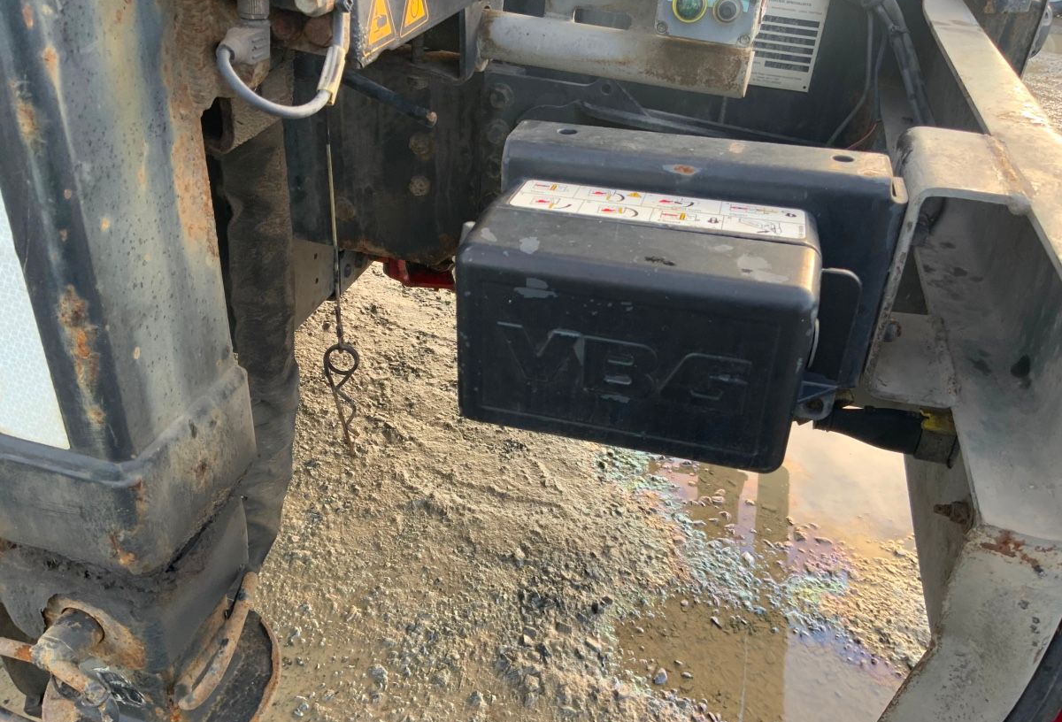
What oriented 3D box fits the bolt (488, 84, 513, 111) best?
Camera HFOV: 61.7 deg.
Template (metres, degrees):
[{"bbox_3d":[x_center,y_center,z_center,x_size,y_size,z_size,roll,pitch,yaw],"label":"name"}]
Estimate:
[{"bbox_3d":[-0.042,-0.361,1.215,0.034,0.034,0.019,9,30,13],"label":"bolt"}]

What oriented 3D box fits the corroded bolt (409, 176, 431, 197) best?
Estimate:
[{"bbox_3d":[-0.133,-0.208,1.064,0.026,0.026,0.015,9,30,13],"label":"corroded bolt"}]

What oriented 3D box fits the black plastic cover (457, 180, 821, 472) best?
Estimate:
[{"bbox_3d":[0.103,-0.046,0.819,0.285,0.162,0.205,9,30,13],"label":"black plastic cover"}]

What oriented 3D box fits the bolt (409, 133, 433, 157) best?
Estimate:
[{"bbox_3d":[-0.129,-0.253,1.040,0.026,0.026,0.015,9,30,13],"label":"bolt"}]

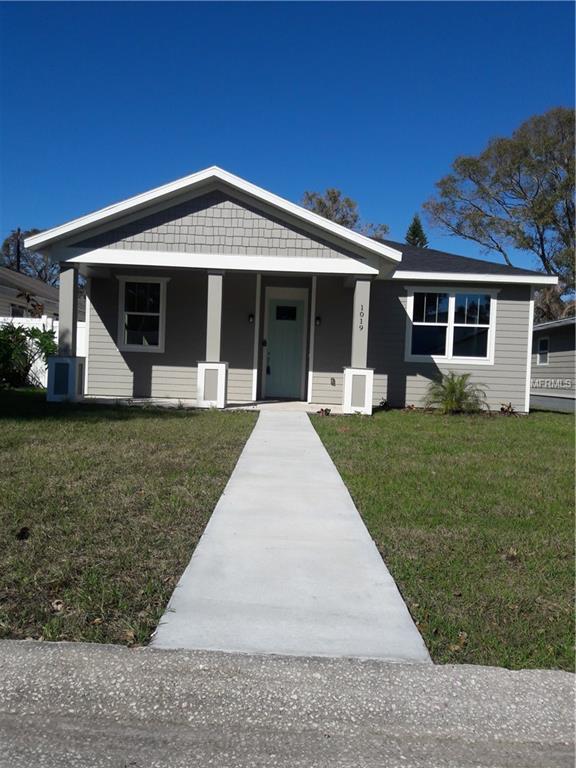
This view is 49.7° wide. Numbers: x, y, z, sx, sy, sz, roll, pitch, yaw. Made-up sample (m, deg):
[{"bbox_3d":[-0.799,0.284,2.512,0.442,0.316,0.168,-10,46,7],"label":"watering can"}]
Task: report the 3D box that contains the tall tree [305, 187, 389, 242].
[{"bbox_3d":[2.538,-4.803,30.863,5.600,9.700,5.600,2,2,0],"label":"tall tree"}]

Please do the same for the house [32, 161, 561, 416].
[{"bbox_3d":[0.428,-2.163,17.241,10.900,5.100,11.000,2,2,0],"label":"house"}]

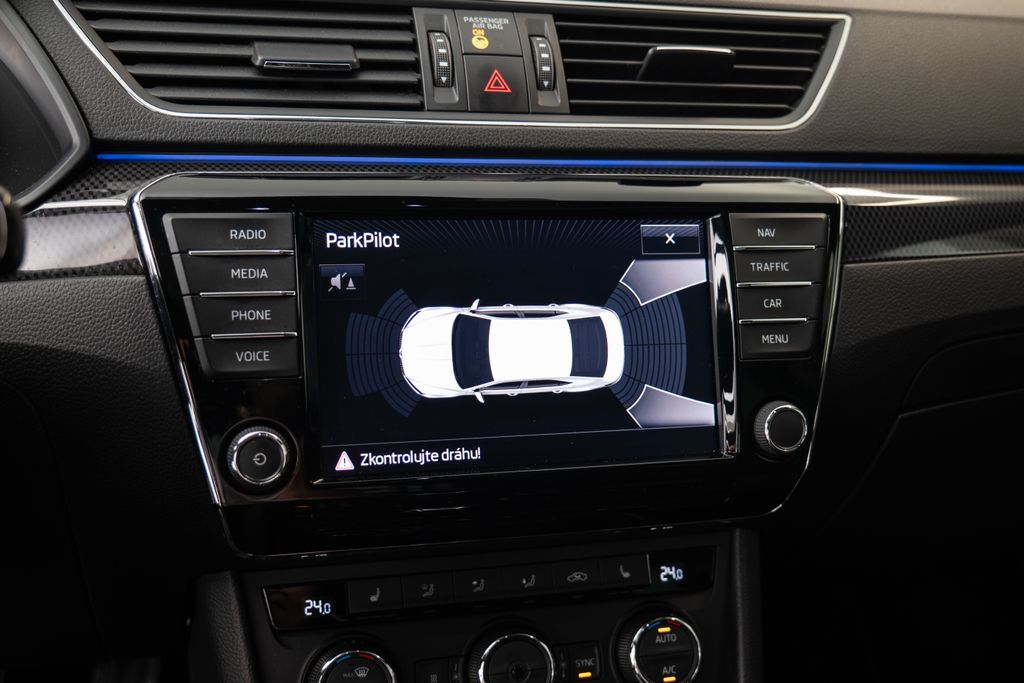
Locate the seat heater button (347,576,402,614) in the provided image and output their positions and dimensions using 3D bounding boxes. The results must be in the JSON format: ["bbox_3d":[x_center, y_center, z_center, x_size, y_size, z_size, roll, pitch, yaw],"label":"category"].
[{"bbox_3d":[-0.061,0.113,0.494,0.024,0.014,0.010,-2,-15,-17],"label":"seat heater button"}]

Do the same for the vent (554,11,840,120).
[{"bbox_3d":[0.092,-0.128,0.540,0.149,0.055,0.030,-3,-16,-14],"label":"vent"}]

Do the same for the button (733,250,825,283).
[{"bbox_3d":[0.119,-0.033,0.500,0.045,0.016,0.009,-2,-3,-17],"label":"button"}]

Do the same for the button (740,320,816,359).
[{"bbox_3d":[0.118,0.000,0.497,0.040,0.017,0.009,-2,-3,-17],"label":"button"}]

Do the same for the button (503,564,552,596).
[{"bbox_3d":[0.007,0.111,0.515,0.024,0.014,0.010,-2,-15,-17],"label":"button"}]

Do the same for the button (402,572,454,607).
[{"bbox_3d":[-0.038,0.112,0.501,0.023,0.014,0.010,-2,-15,-17],"label":"button"}]

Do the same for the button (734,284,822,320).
[{"bbox_3d":[0.119,-0.017,0.499,0.043,0.016,0.009,-2,-3,-17],"label":"button"}]

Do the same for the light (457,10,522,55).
[{"bbox_3d":[-0.012,-0.139,0.512,0.028,0.025,0.010,-2,-23,-17],"label":"light"}]

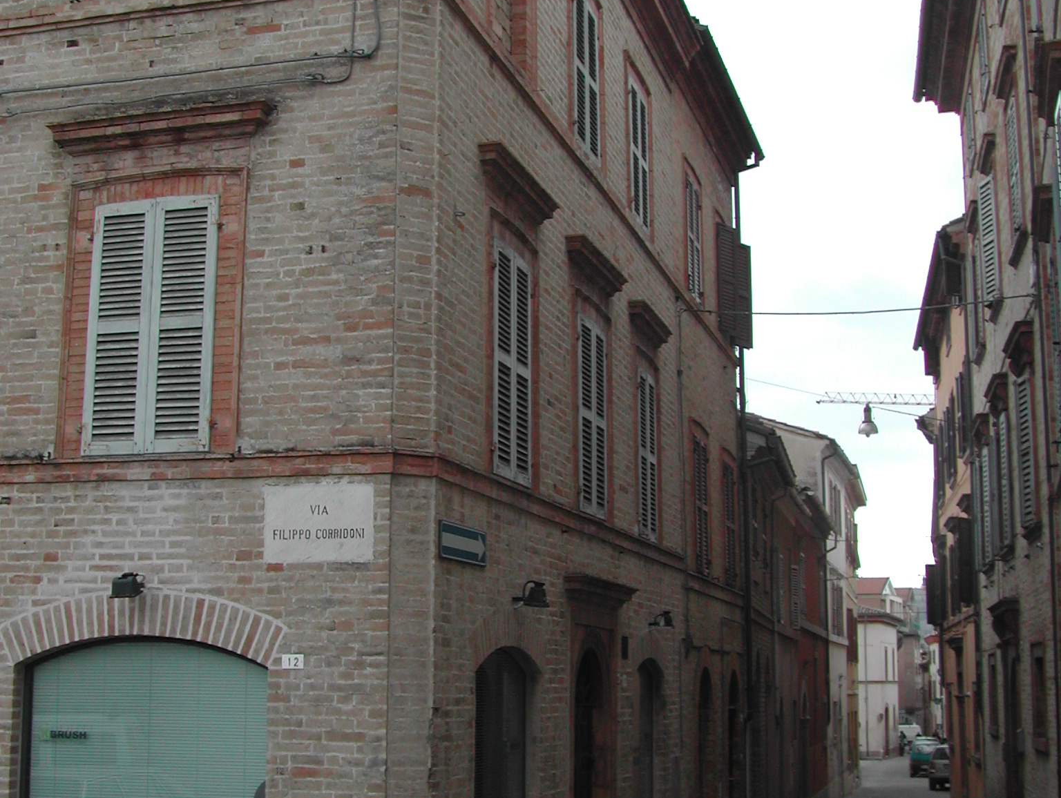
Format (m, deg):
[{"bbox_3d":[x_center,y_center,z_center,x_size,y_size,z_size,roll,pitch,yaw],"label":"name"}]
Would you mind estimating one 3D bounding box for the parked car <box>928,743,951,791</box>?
[{"bbox_3d":[13.721,11.914,50.516,1.580,1.420,3.750,-3,-12,15],"label":"parked car"}]

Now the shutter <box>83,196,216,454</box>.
[{"bbox_3d":[-2.654,-0.515,10.847,0.970,1.800,0.070,-3,-11,15],"label":"shutter"}]

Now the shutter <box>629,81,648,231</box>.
[{"bbox_3d":[1.213,-2.760,17.489,0.060,1.542,0.986,-3,-11,16],"label":"shutter"}]

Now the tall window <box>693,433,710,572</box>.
[{"bbox_3d":[2.220,1.403,20.281,0.060,1.781,0.986,-3,-11,16],"label":"tall window"}]

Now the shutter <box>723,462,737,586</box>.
[{"bbox_3d":[2.898,1.832,22.601,0.090,1.781,1.038,-3,-11,16],"label":"shutter"}]

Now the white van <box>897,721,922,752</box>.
[{"bbox_3d":[31.845,28.385,130.000,1.920,2.150,4.800,-2,-10,13],"label":"white van"}]

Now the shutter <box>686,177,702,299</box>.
[{"bbox_3d":[2.145,-2.082,20.248,0.070,1.580,1.000,-3,-11,16],"label":"shutter"}]

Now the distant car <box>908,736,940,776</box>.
[{"bbox_3d":[14.941,13.481,58.643,1.530,1.480,3.550,-3,-11,16],"label":"distant car"}]

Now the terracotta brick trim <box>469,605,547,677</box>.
[{"bbox_3d":[-0.193,1.815,11.710,0.150,0.490,1.930,-3,-11,16],"label":"terracotta brick trim"}]

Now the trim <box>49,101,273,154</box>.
[{"bbox_3d":[-2.654,-1.906,11.015,1.720,0.200,0.180,-3,-11,15],"label":"trim"}]

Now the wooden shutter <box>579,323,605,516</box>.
[{"bbox_3d":[0.591,0.190,14.513,0.100,1.820,0.990,-3,-11,16],"label":"wooden shutter"}]

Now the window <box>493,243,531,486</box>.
[{"bbox_3d":[-0.165,-0.261,12.317,0.090,1.837,1.021,-3,-11,16],"label":"window"}]

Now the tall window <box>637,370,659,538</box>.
[{"bbox_3d":[1.283,0.634,17.159,0.060,1.837,0.950,-3,-11,16],"label":"tall window"}]

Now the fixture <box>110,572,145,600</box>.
[{"bbox_3d":[-2.693,1.249,10.383,0.170,0.190,0.260,-3,-11,15],"label":"fixture"}]

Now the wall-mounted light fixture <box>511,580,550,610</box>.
[{"bbox_3d":[-0.001,1.527,12.042,0.240,0.200,0.190,-3,-11,16],"label":"wall-mounted light fixture"}]

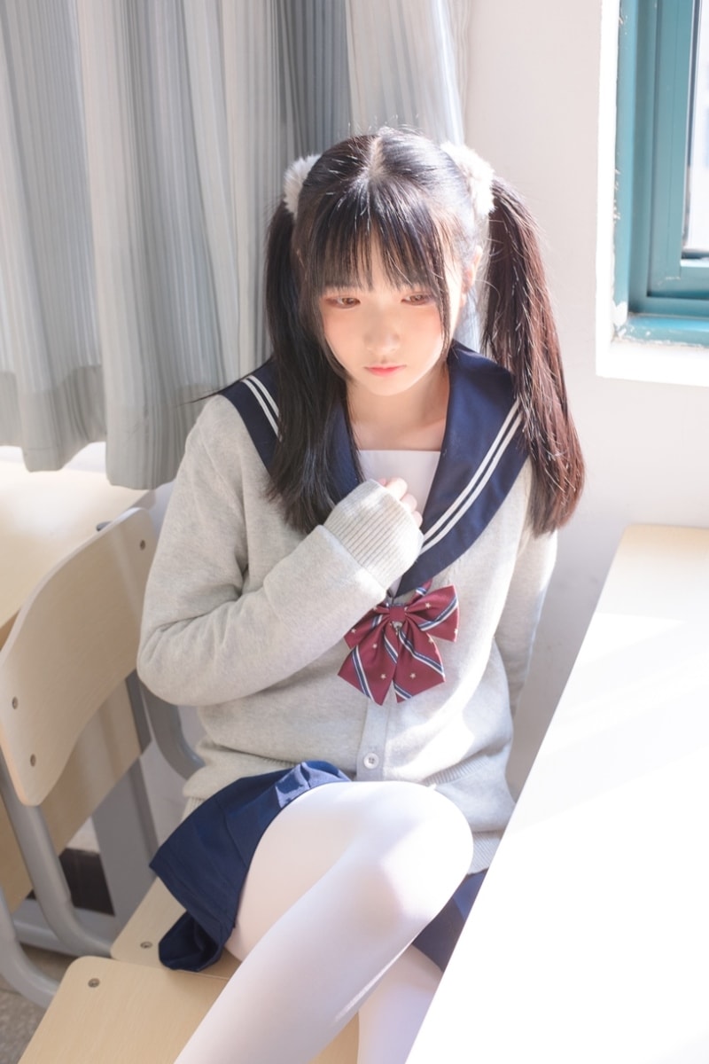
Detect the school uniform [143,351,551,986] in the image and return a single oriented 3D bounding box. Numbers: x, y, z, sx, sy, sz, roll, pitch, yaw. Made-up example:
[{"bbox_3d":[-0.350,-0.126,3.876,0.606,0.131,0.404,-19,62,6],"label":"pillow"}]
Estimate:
[{"bbox_3d":[-0.009,0.136,2.340,0.440,0.640,0.420,-10,35,-11],"label":"school uniform"}]

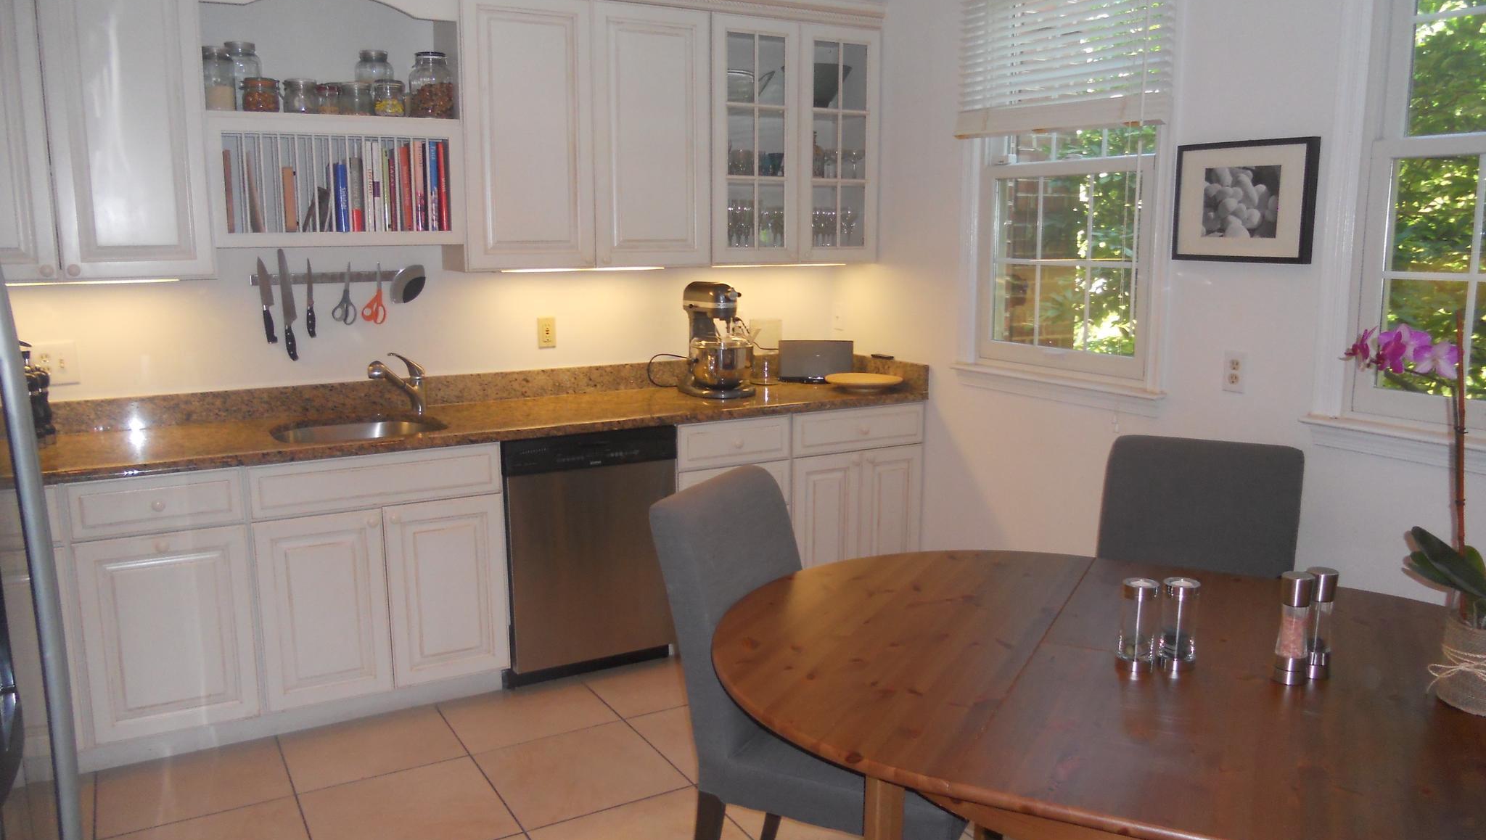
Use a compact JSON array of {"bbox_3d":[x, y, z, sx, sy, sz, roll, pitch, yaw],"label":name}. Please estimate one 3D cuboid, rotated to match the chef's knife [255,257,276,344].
[{"bbox_3d":[-1.557,-0.392,3.797,0.044,0.285,0.022,-12,15,-27],"label":"chef's knife"}]

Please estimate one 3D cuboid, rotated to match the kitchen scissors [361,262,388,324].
[{"bbox_3d":[-1.267,-0.437,3.985,0.085,0.213,0.015,-5,11,-28],"label":"kitchen scissors"}]

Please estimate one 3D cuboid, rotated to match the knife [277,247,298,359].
[{"bbox_3d":[-1.502,-0.381,3.830,0.048,0.372,0.022,-10,14,-28],"label":"knife"}]

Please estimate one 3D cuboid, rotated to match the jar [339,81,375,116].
[{"bbox_3d":[-1.237,-1.021,3.708,0.110,0.115,0.110,-5,11,-28],"label":"jar"}]

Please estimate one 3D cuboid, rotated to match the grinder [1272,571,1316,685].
[{"bbox_3d":[0.993,0.376,2.088,0.060,0.196,0.060,5,11,26],"label":"grinder"}]

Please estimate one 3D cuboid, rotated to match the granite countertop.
[{"bbox_3d":[-0.810,-0.055,3.954,3.156,0.138,0.605,-5,11,-28],"label":"granite countertop"}]

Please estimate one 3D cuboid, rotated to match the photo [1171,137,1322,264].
[{"bbox_3d":[1.358,-0.593,3.156,0.030,0.321,0.427,-5,11,-28],"label":"photo"}]

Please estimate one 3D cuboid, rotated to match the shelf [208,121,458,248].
[{"bbox_3d":[-1.317,-0.762,3.726,0.745,0.400,0.300,-6,12,-28],"label":"shelf"}]

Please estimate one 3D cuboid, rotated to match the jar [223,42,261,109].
[{"bbox_3d":[-1.571,-1.062,3.620,0.125,0.228,0.125,-5,11,-28],"label":"jar"}]

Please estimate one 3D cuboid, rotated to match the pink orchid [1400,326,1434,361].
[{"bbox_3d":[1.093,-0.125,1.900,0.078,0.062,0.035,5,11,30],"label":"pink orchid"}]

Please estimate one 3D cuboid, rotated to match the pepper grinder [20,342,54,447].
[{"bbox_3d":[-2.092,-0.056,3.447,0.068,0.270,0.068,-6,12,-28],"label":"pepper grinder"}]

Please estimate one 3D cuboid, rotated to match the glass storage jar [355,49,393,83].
[{"bbox_3d":[-1.209,-1.096,3.815,0.122,0.228,0.122,-5,11,-28],"label":"glass storage jar"}]

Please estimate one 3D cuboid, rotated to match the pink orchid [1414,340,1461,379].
[{"bbox_3d":[1.121,-0.097,1.870,0.076,0.063,0.035,6,11,31],"label":"pink orchid"}]

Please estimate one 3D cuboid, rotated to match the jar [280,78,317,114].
[{"bbox_3d":[-1.356,-0.982,3.543,0.100,0.106,0.100,-5,11,-28],"label":"jar"}]

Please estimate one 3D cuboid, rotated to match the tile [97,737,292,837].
[{"bbox_3d":[-1.546,1.023,3.263,0.485,0.010,0.450,-6,12,-28],"label":"tile"}]

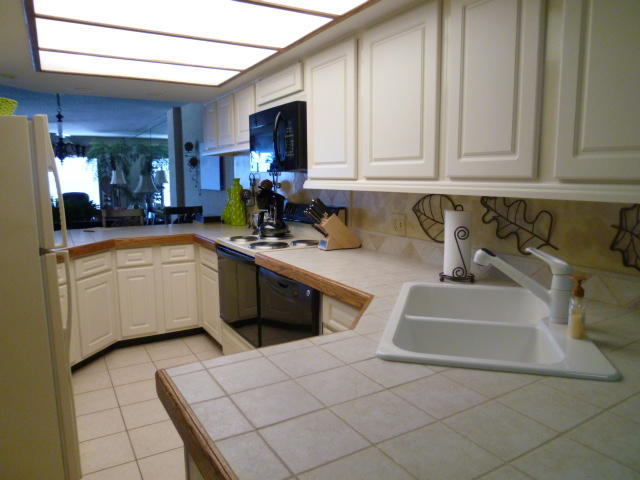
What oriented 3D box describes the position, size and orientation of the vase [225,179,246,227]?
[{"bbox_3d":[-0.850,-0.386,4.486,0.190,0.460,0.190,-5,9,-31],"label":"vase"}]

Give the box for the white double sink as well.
[{"bbox_3d":[0.525,0.349,1.487,0.560,0.200,0.820,2,8,15],"label":"white double sink"}]

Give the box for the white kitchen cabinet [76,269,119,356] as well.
[{"bbox_3d":[-1.916,0.531,3.343,0.550,0.560,0.420,1,8,10],"label":"white kitchen cabinet"}]

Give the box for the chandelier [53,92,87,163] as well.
[{"bbox_3d":[-3.110,-1.369,5.400,0.560,0.800,0.560,-5,9,-31],"label":"chandelier"}]

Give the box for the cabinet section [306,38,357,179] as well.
[{"bbox_3d":[0.204,-0.712,2.595,0.330,0.700,0.512,-5,9,-31],"label":"cabinet section"}]

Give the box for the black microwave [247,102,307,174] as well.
[{"bbox_3d":[-0.162,-0.691,3.152,0.410,0.422,0.741,-5,9,-31],"label":"black microwave"}]

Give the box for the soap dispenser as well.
[{"bbox_3d":[0.739,0.193,1.268,0.052,0.180,0.050,2,8,15],"label":"soap dispenser"}]

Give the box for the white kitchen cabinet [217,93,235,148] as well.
[{"bbox_3d":[-0.710,-1.062,4.090,0.330,0.430,0.447,-5,9,-31],"label":"white kitchen cabinet"}]

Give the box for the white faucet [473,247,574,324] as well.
[{"bbox_3d":[0.665,0.141,1.458,0.290,0.230,0.060,3,9,22],"label":"white faucet"}]

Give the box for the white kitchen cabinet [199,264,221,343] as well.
[{"bbox_3d":[-0.620,0.464,3.679,0.580,0.560,0.490,-5,9,-31],"label":"white kitchen cabinet"}]

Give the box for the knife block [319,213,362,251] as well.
[{"bbox_3d":[0.120,-0.058,2.962,0.250,0.230,0.120,-5,9,-31],"label":"knife block"}]

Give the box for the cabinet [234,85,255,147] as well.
[{"bbox_3d":[-0.473,-1.009,3.702,0.330,0.430,0.420,-5,9,-31],"label":"cabinet"}]

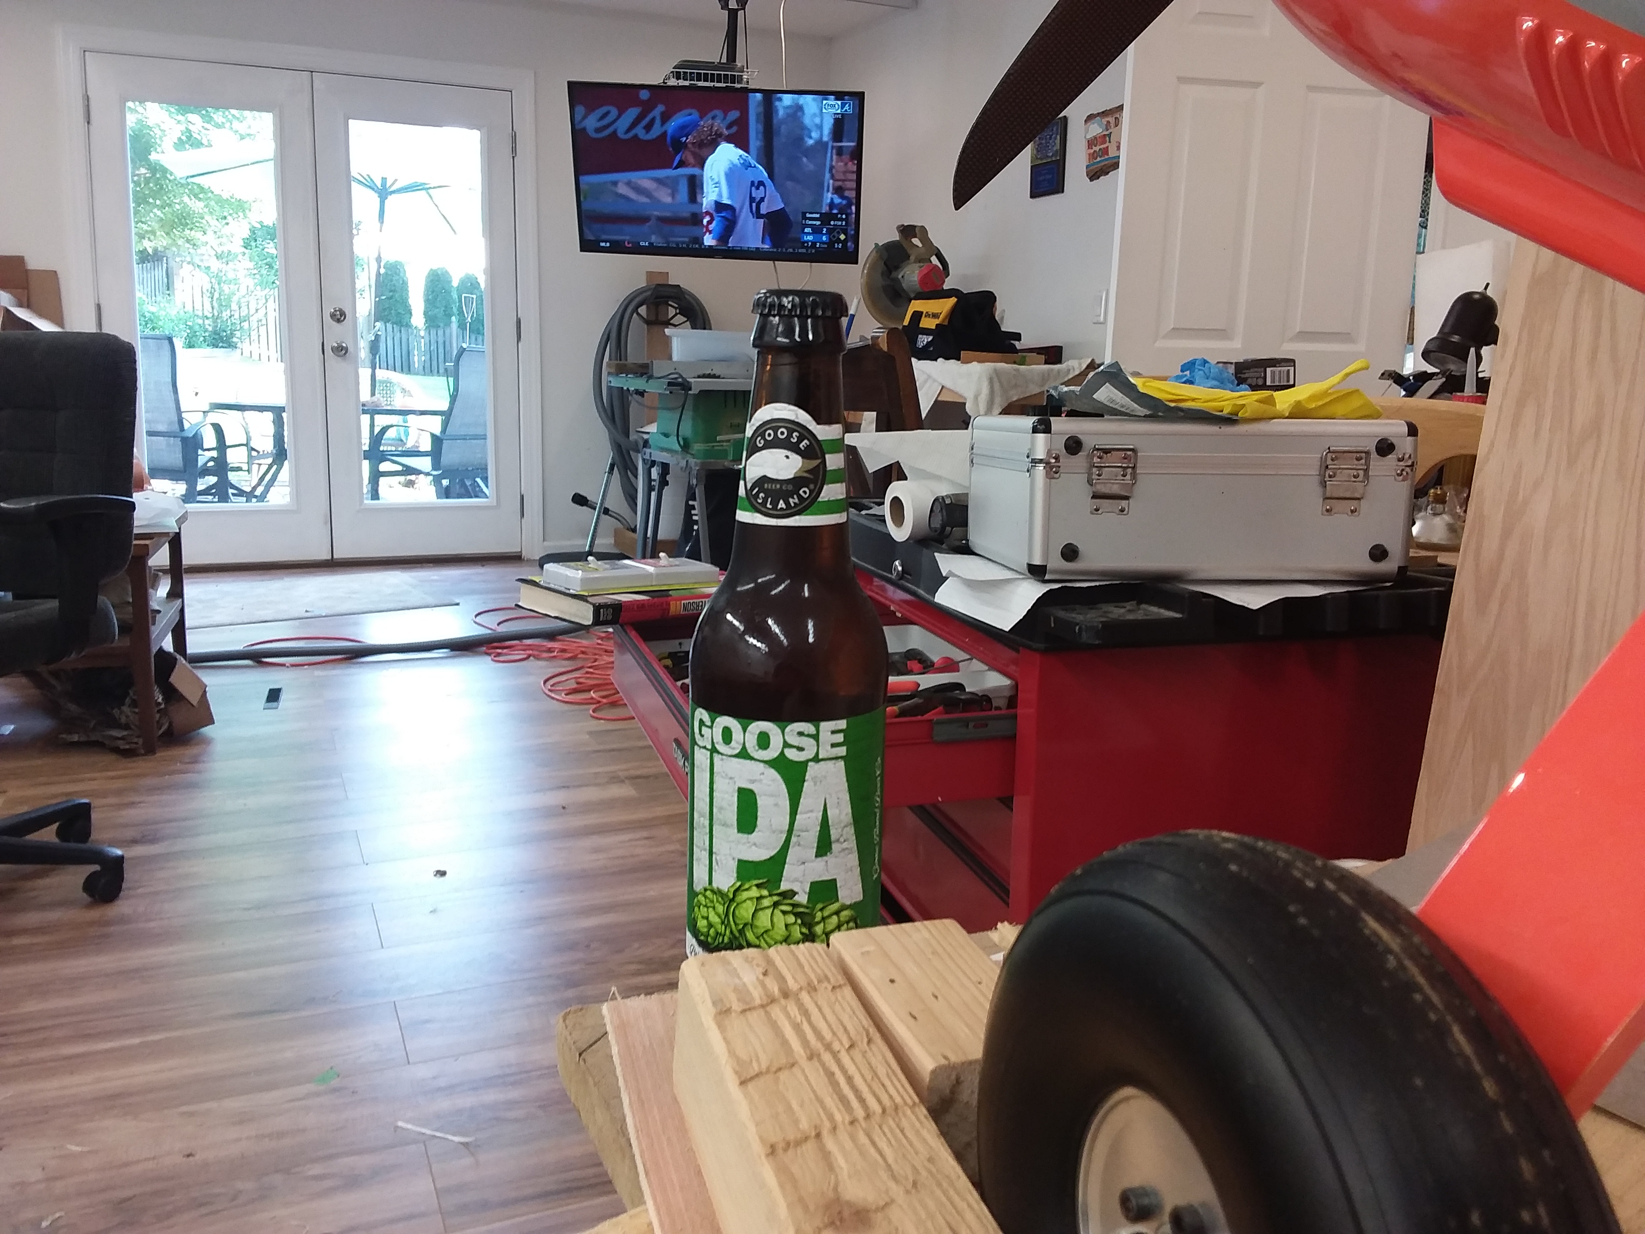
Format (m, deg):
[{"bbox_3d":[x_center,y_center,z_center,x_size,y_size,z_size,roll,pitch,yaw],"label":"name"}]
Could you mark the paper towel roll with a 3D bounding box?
[{"bbox_3d":[0.204,-0.129,1.544,0.250,0.071,0.071,-4,13,-25],"label":"paper towel roll"}]

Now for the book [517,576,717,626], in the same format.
[{"bbox_3d":[-0.213,-0.029,1.537,0.242,0.028,0.168,-8,15,-41],"label":"book"}]

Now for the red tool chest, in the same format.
[{"bbox_3d":[0.159,0.293,1.517,0.747,0.770,0.660,-2,12,-17],"label":"red tool chest"}]

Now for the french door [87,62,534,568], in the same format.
[{"bbox_3d":[-2.114,-1.237,5.435,1.627,2.008,0.060,-4,13,-24],"label":"french door"}]

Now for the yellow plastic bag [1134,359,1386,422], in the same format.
[{"bbox_3d":[0.432,-0.228,1.290,0.220,0.058,0.160,0,12,-7],"label":"yellow plastic bag"}]

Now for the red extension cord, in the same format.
[{"bbox_3d":[-1.109,0.114,4.033,1.351,0.040,1.607,-4,13,-24],"label":"red extension cord"}]

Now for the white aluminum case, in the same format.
[{"bbox_3d":[0.368,-0.131,1.345,0.369,0.153,0.272,0,9,-7],"label":"white aluminum case"}]

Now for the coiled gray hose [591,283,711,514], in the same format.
[{"bbox_3d":[-0.764,-0.974,5.928,0.580,1.120,0.200,-4,12,-24],"label":"coiled gray hose"}]

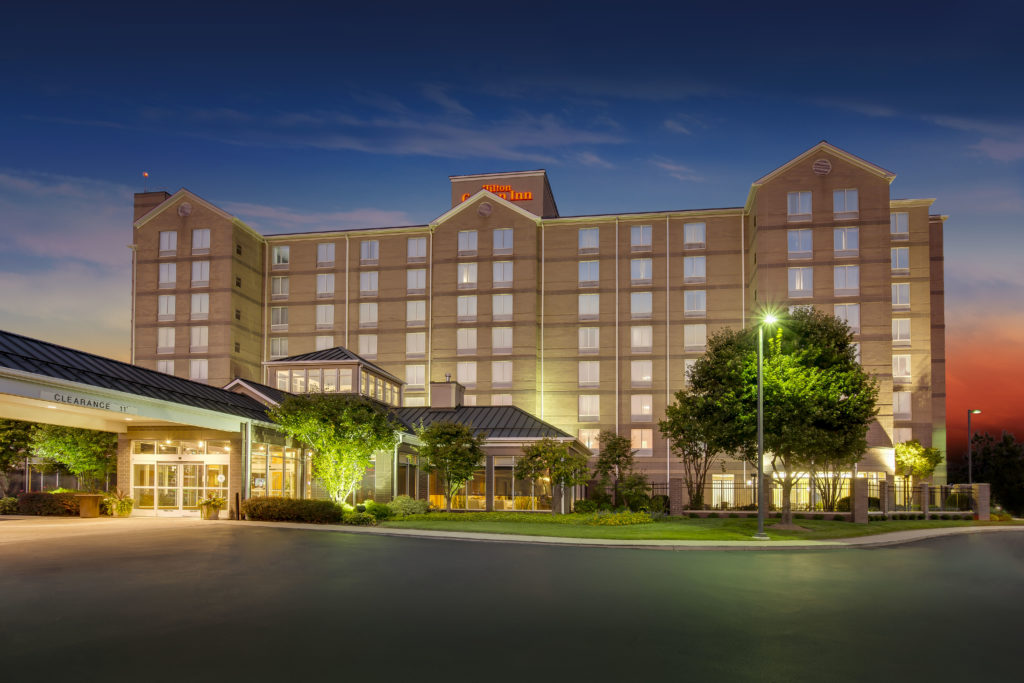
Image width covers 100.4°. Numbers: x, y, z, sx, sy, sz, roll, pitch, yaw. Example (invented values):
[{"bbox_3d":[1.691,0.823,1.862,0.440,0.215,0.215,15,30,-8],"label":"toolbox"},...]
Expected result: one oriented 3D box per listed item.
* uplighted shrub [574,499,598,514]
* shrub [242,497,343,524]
[{"bbox_3d":[3.370,7.463,19.300,1.080,0.740,1.000,0,-4,6],"label":"uplighted shrub"},{"bbox_3d":[-7.874,5.963,15.100,3.250,0.800,1.100,-1,-4,12],"label":"shrub"}]

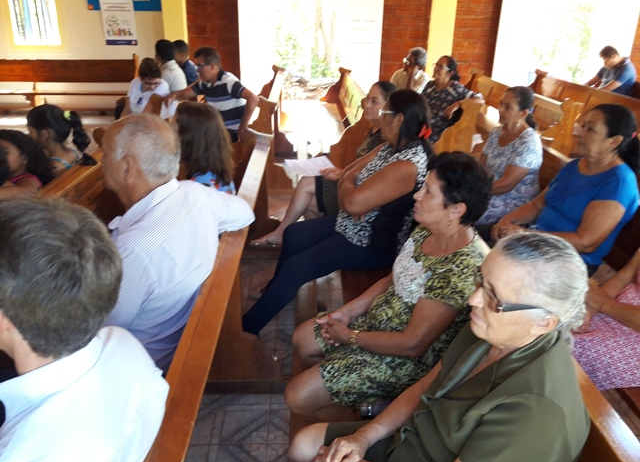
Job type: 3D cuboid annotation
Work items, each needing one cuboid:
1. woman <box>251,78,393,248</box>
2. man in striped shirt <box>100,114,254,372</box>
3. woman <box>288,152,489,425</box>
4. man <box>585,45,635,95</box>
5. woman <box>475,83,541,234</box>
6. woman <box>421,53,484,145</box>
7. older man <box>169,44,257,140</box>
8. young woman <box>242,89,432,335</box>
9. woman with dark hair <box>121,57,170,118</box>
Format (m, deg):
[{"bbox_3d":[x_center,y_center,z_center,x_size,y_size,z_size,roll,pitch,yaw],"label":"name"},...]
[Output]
[{"bbox_3d":[0.022,-0.237,3.005,0.860,1.230,0.480,-2,22,-8],"label":"woman"},{"bbox_3d":[-0.591,0.279,1.795,0.800,1.350,0.570,5,23,12],"label":"man in striped shirt"},{"bbox_3d":[0.201,0.347,1.773,0.740,1.250,0.520,-3,23,-9],"label":"woman"},{"bbox_3d":[3.102,-1.354,5.871,0.800,1.300,0.520,-5,23,-13],"label":"man"},{"bbox_3d":[0.906,-0.247,3.195,0.800,1.270,0.500,-3,23,-9],"label":"woman"},{"bbox_3d":[0.912,-0.830,4.557,0.820,1.310,0.550,-8,24,-18],"label":"woman"},{"bbox_3d":[-0.872,-0.788,4.355,0.820,1.370,0.560,-6,23,-15],"label":"older man"},{"bbox_3d":[0.045,-0.023,2.589,0.950,1.310,0.500,-2,22,-4],"label":"young woman"},{"bbox_3d":[-1.545,-0.851,4.360,0.500,1.150,0.720,13,25,25],"label":"woman with dark hair"}]

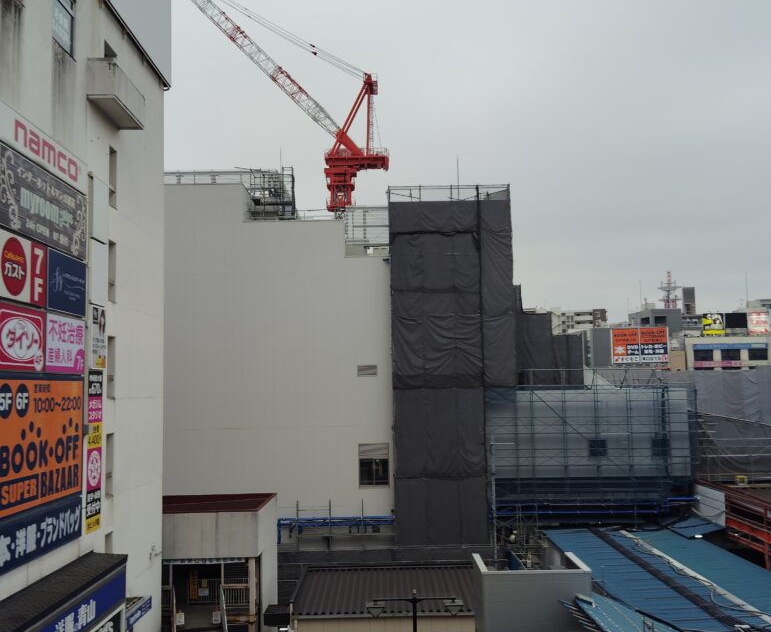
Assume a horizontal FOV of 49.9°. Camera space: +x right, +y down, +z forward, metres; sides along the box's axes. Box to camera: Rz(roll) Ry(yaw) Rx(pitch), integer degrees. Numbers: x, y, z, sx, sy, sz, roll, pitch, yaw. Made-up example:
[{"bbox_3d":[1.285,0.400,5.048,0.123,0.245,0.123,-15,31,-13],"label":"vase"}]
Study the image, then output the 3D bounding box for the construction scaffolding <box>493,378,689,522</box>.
[{"bbox_3d":[11.426,7.500,46.800,11.400,7.549,1.600,-1,-5,0],"label":"construction scaffolding"}]

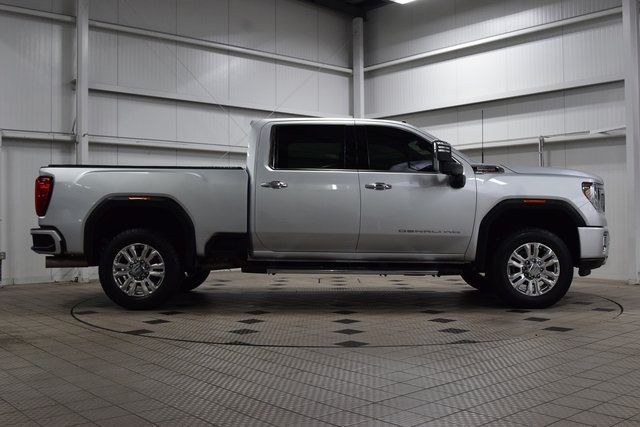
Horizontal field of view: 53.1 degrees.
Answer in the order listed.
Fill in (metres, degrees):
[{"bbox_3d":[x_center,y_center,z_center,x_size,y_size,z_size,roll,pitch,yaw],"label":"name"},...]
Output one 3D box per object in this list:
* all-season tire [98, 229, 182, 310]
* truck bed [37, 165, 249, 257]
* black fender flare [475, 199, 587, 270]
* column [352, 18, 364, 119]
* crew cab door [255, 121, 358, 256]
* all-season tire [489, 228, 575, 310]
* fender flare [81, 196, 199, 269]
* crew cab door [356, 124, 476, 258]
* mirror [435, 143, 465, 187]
[{"bbox_3d":[-1.845,0.567,6.637,0.840,0.840,0.280,0,-1,0],"label":"all-season tire"},{"bbox_3d":[-1.827,-0.017,7.520,2.194,0.947,2.060,0,-1,0],"label":"truck bed"},{"bbox_3d":[2.149,0.210,6.561,1.140,0.733,0.160,0,-1,0],"label":"black fender flare"},{"bbox_3d":[0.819,-1.554,13.625,0.200,5.270,0.200,1,-1,-39],"label":"column"},{"bbox_3d":[-0.138,-0.267,6.639,1.092,1.385,0.270,0,-1,0],"label":"crew cab door"},{"bbox_3d":[2.198,0.560,6.681,0.840,0.840,0.280,0,-1,0],"label":"all-season tire"},{"bbox_3d":[-1.833,0.187,6.527,1.158,0.751,0.160,0,-1,0],"label":"fender flare"},{"bbox_3d":[0.986,-0.256,6.655,1.219,1.380,0.270,0,-1,0],"label":"crew cab door"},{"bbox_3d":[1.284,-0.476,6.375,0.330,0.436,0.340,0,-1,0],"label":"mirror"}]

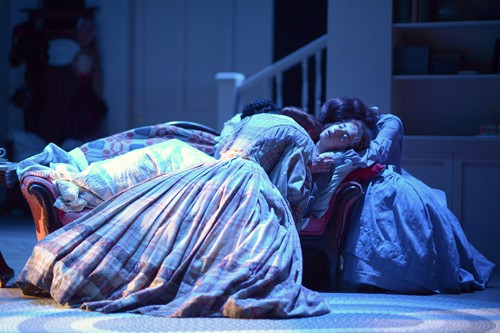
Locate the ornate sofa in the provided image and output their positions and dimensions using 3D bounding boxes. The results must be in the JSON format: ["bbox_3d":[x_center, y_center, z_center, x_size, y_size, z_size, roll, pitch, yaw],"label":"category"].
[{"bbox_3d":[-0.252,0.159,5.979,1.800,0.800,0.750,1,2,0],"label":"ornate sofa"}]

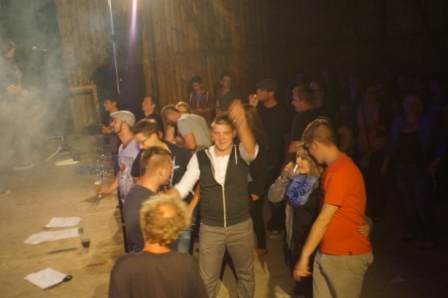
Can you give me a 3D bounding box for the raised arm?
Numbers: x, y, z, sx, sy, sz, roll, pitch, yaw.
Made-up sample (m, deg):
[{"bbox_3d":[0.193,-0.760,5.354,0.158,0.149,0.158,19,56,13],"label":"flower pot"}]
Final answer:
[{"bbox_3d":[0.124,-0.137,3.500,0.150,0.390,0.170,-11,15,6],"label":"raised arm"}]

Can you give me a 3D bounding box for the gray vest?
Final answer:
[{"bbox_3d":[-0.004,0.260,3.720,0.390,0.580,0.260,-2,16,2],"label":"gray vest"}]

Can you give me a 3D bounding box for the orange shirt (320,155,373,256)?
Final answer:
[{"bbox_3d":[0.780,0.338,3.300,0.290,0.630,0.440,3,17,22],"label":"orange shirt"}]

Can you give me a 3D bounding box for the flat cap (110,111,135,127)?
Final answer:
[{"bbox_3d":[-0.933,-0.280,4.800,0.250,0.130,0.190,8,14,-11],"label":"flat cap"}]

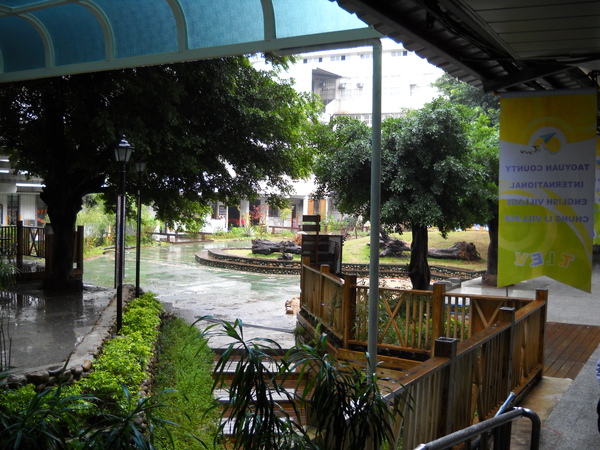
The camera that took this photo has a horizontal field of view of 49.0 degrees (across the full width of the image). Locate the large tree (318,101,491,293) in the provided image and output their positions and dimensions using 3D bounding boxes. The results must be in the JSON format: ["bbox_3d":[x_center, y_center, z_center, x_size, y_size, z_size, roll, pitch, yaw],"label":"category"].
[{"bbox_3d":[2.065,-0.631,13.400,3.600,3.920,3.500,1,1,6],"label":"large tree"}]

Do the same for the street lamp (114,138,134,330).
[{"bbox_3d":[-2.290,0.126,8.500,0.250,2.560,0.250,1,1,-11],"label":"street lamp"}]

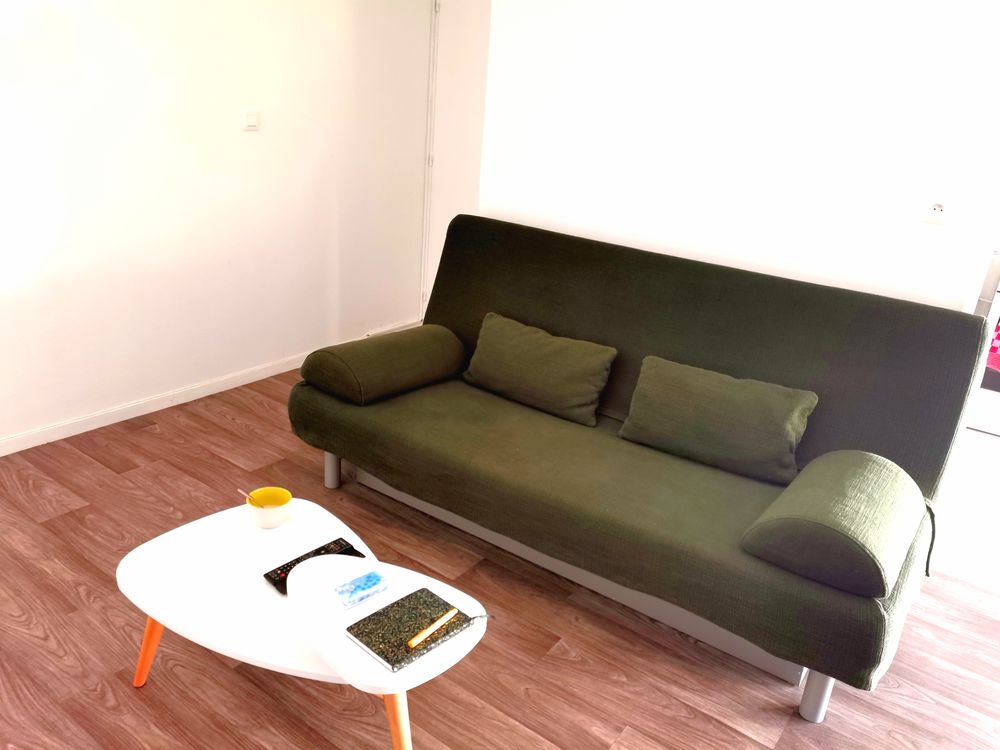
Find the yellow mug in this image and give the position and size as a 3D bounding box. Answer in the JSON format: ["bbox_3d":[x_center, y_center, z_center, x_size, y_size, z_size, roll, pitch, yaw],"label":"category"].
[{"bbox_3d":[-0.607,0.354,2.058,0.116,0.070,0.116,4,21,-1],"label":"yellow mug"}]

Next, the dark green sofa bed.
[{"bbox_3d":[0.340,0.119,2.631,2.010,0.935,1.020,18,24,32],"label":"dark green sofa bed"}]

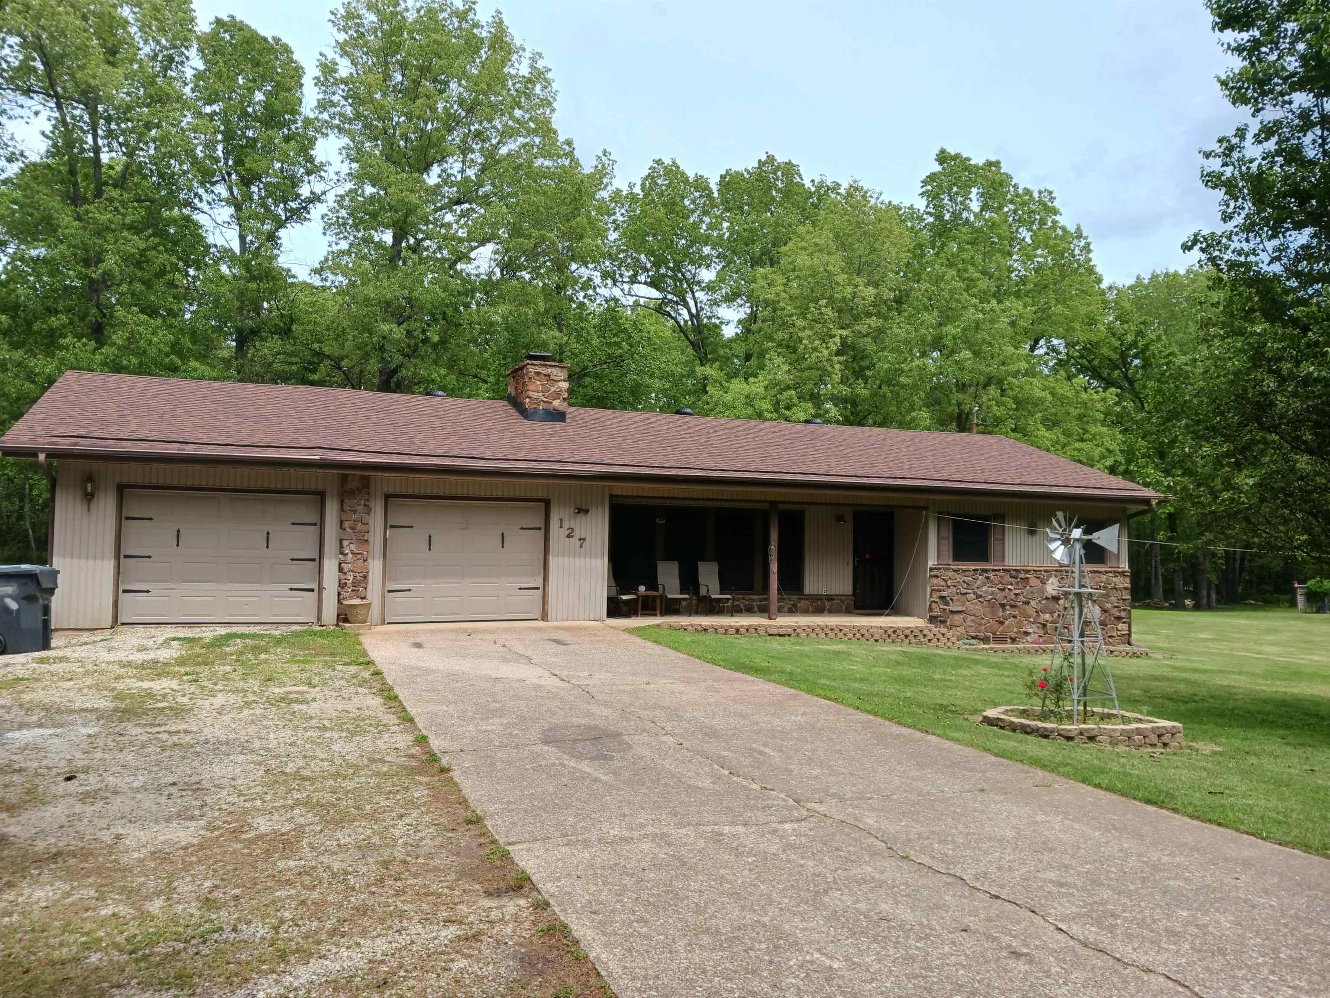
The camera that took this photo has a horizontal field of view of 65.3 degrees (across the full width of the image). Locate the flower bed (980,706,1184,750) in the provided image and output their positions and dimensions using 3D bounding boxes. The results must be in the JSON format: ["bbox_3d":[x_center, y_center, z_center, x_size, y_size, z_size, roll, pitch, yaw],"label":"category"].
[{"bbox_3d":[4.076,2.315,10.500,1.700,0.240,1.450,2,-3,-21],"label":"flower bed"}]

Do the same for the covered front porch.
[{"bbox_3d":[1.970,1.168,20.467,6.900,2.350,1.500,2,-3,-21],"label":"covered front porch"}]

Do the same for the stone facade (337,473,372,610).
[{"bbox_3d":[-5.128,0.816,17.105,0.490,2.400,0.150,2,-3,-21],"label":"stone facade"}]

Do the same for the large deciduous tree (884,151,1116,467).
[{"bbox_3d":[14.620,-5.147,45.253,10.000,20.000,10.000,2,-3,-21],"label":"large deciduous tree"}]

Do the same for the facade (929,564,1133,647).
[{"bbox_3d":[7.904,2.296,22.078,5.360,1.730,0.200,2,-3,-21],"label":"facade"}]

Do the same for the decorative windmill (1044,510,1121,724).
[{"bbox_3d":[4.224,1.188,10.327,0.620,2.130,0.850,2,-3,-18],"label":"decorative windmill"}]

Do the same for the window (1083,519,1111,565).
[{"bbox_3d":[9.351,0.942,22.761,1.060,1.000,0.100,2,-3,-21],"label":"window"}]

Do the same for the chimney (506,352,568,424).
[{"bbox_3d":[-2.726,-2.326,22.251,0.900,1.550,1.800,2,-3,-21],"label":"chimney"}]

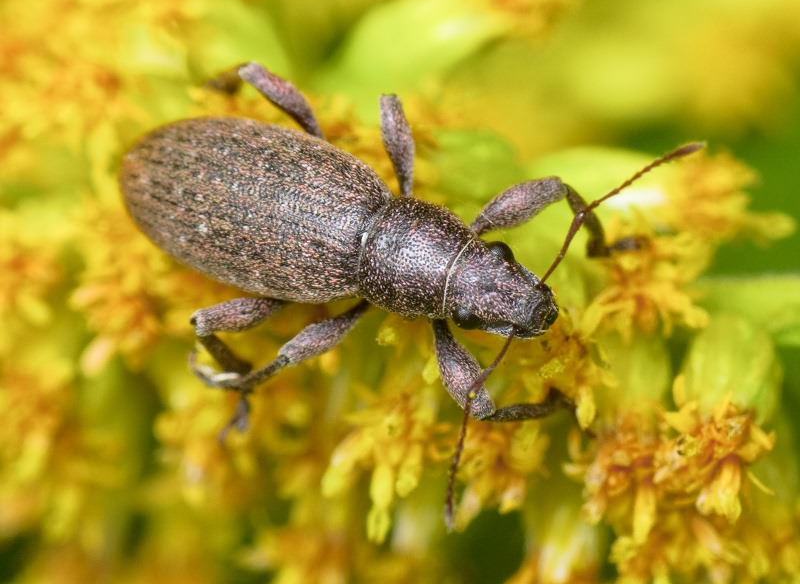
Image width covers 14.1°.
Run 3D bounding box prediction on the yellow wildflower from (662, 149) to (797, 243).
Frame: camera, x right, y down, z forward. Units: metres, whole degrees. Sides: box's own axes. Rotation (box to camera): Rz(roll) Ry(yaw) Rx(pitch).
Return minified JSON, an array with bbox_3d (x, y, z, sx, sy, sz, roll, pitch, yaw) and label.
[{"bbox_3d":[0.007,-0.002,0.067,0.002,0.002,0.002,-11,23,-28],"label":"yellow wildflower"}]

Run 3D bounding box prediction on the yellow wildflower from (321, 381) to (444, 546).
[{"bbox_3d":[0.000,0.004,0.066,0.002,0.003,0.002,0,20,0],"label":"yellow wildflower"}]

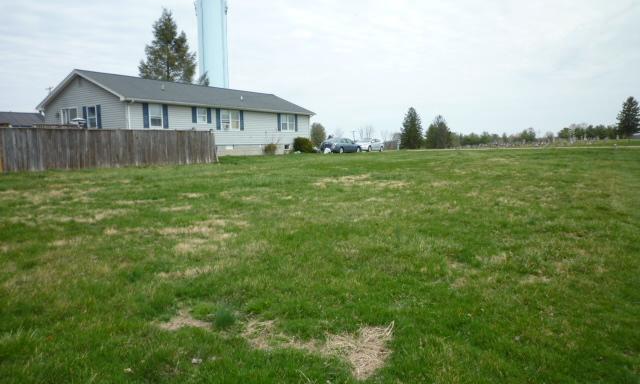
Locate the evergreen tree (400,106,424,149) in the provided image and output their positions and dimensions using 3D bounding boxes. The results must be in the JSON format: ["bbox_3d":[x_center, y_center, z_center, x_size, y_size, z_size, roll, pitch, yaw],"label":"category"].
[{"bbox_3d":[15.423,-10.676,78.000,3.600,7.020,3.600,-1,6,0],"label":"evergreen tree"}]

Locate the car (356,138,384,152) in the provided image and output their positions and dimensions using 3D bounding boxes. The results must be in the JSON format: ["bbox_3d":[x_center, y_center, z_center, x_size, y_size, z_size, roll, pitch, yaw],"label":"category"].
[{"bbox_3d":[6.394,-5.993,59.200,1.850,1.680,4.600,4,8,41],"label":"car"}]

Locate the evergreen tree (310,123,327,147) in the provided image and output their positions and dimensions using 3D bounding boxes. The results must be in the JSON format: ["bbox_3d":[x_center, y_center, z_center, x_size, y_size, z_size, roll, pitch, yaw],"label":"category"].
[{"bbox_3d":[-0.142,-5.881,50.000,1.650,3.137,1.650,-1,6,0],"label":"evergreen tree"}]

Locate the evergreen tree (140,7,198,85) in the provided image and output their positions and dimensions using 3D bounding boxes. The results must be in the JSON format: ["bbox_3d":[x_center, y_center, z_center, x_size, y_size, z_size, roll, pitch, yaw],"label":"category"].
[{"bbox_3d":[-17.165,-12.557,52.858,6.700,16.268,6.700,-1,6,0],"label":"evergreen tree"}]

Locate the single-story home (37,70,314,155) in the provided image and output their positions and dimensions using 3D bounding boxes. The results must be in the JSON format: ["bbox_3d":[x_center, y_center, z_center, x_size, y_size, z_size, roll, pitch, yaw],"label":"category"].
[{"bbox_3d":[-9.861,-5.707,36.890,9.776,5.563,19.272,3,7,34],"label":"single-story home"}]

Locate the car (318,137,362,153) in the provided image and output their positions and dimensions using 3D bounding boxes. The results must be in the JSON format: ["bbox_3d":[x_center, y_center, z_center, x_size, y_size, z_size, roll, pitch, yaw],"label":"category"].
[{"bbox_3d":[2.234,-4.745,47.500,1.830,1.450,4.750,4,8,39],"label":"car"}]

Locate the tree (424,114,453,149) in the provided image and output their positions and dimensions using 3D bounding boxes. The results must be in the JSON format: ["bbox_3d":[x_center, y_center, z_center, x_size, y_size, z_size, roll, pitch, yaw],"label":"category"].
[{"bbox_3d":[20.423,-10.288,80.000,4.400,5.850,4.400,-1,6,0],"label":"tree"}]

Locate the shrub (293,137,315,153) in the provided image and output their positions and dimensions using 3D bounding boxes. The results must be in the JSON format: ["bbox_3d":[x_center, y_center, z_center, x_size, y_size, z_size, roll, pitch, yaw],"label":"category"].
[{"bbox_3d":[-1.383,-4.105,40.600,1.800,1.370,1.800,-1,6,0],"label":"shrub"}]

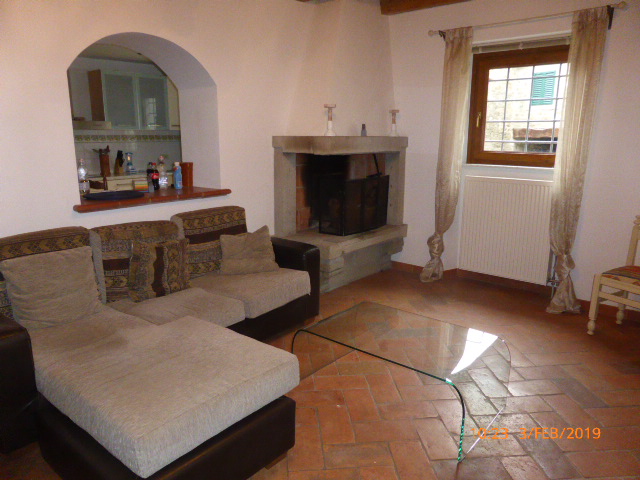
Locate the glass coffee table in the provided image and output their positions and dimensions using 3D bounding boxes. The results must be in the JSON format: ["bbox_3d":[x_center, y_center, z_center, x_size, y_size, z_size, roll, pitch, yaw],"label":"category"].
[{"bbox_3d":[0.415,0.678,2.521,1.026,0.361,0.563,11,16,40],"label":"glass coffee table"}]

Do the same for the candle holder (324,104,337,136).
[{"bbox_3d":[0.089,-1.001,3.877,0.100,0.264,0.100,0,13,0],"label":"candle holder"}]

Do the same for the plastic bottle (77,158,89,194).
[{"bbox_3d":[-1.737,-0.470,3.376,0.077,0.262,0.077,11,16,40],"label":"plastic bottle"}]

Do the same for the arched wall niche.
[{"bbox_3d":[-1.357,-0.894,3.405,0.500,1.079,1.104,11,16,40],"label":"arched wall niche"}]

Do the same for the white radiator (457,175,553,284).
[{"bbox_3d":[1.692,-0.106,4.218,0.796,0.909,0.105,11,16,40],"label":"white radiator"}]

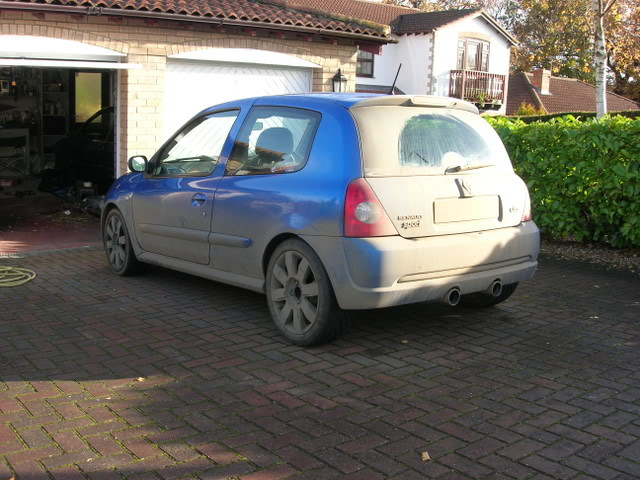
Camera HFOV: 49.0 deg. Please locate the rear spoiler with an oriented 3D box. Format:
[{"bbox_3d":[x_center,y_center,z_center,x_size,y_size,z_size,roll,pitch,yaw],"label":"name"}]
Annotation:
[{"bbox_3d":[0.559,-0.749,3.922,0.990,0.085,0.210,-6,9,-37],"label":"rear spoiler"}]

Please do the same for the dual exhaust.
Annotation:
[{"bbox_3d":[0.793,0.274,3.747,0.420,0.088,0.130,-6,9,-37],"label":"dual exhaust"}]

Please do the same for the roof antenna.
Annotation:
[{"bbox_3d":[0.435,-0.919,4.064,0.025,0.190,0.030,-6,32,-37],"label":"roof antenna"}]

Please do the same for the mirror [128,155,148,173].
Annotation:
[{"bbox_3d":[-1.256,-0.532,4.890,0.150,0.125,0.100,-6,9,-37],"label":"mirror"}]

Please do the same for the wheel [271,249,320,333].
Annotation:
[{"bbox_3d":[-0.062,0.273,3.732,0.190,0.440,0.440,-6,9,-37],"label":"wheel"}]

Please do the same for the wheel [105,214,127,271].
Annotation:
[{"bbox_3d":[-1.572,0.017,5.689,0.190,0.440,0.440,-6,9,-37],"label":"wheel"}]

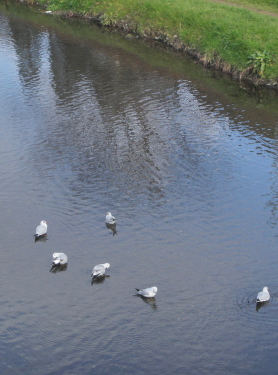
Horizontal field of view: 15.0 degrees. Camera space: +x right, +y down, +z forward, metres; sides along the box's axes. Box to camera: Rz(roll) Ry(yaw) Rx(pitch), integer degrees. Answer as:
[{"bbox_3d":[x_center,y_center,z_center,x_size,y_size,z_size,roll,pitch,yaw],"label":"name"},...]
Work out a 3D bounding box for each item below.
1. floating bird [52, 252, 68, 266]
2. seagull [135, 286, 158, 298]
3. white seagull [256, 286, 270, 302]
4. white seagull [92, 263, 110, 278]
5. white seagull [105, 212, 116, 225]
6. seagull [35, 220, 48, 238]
[{"bbox_3d":[-1.082,0.986,14.441,0.150,0.170,0.290,10,20,31],"label":"floating bird"},{"bbox_3d":[0.101,1.328,13.338,0.330,0.160,0.130,12,21,34],"label":"seagull"},{"bbox_3d":[1.565,1.346,13.236,0.130,0.185,0.330,10,20,30],"label":"white seagull"},{"bbox_3d":[-0.501,1.098,14.073,0.140,0.170,0.340,13,21,36],"label":"white seagull"},{"bbox_3d":[-0.424,0.472,16.123,0.130,0.170,0.320,-7,18,-22],"label":"white seagull"},{"bbox_3d":[-1.440,0.611,15.591,0.130,0.215,0.330,7,18,22],"label":"seagull"}]

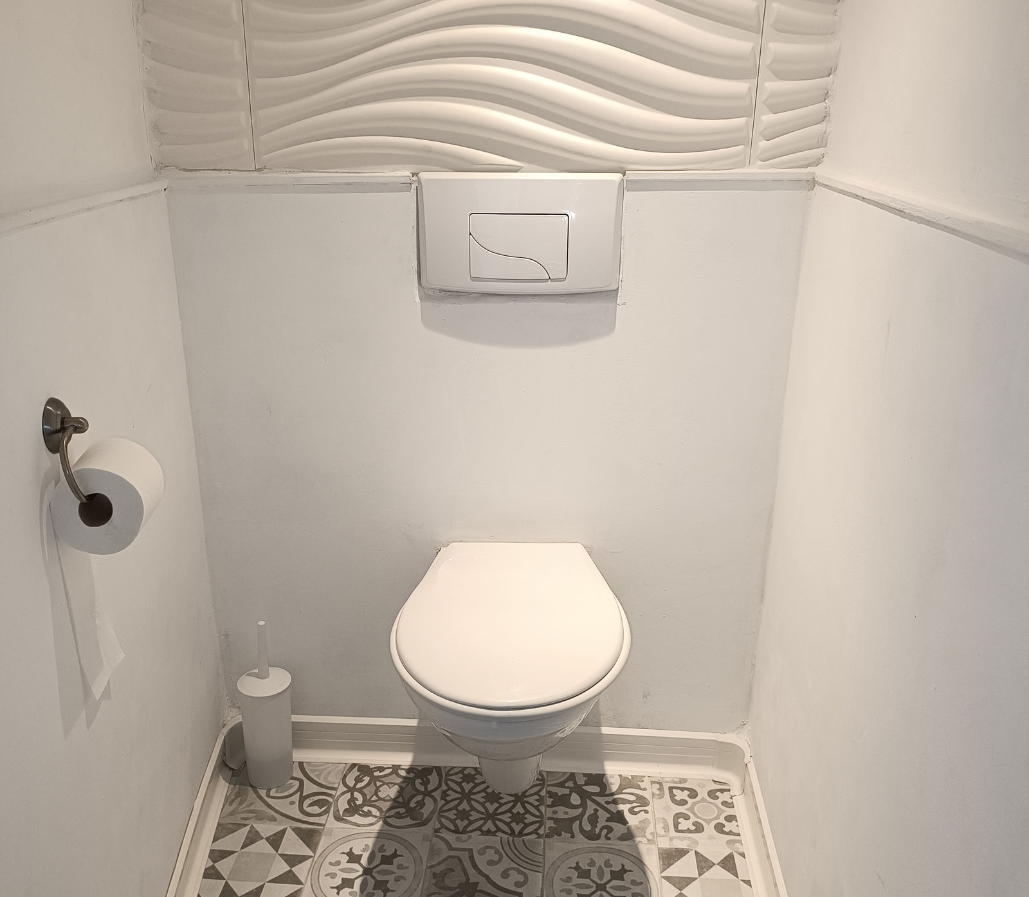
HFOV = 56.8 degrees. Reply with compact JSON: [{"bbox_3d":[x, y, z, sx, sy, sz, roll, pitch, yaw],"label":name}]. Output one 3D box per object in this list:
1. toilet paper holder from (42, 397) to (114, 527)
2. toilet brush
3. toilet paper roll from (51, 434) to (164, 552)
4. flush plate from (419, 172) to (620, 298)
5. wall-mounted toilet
[{"bbox_3d":[-0.506,0.004,1.096,0.049,0.113,0.141,-1,20,-6],"label":"toilet paper holder"},{"bbox_3d":[-0.479,0.487,1.837,0.100,0.345,0.100,2,20,3],"label":"toilet brush"},{"bbox_3d":[-0.477,0.055,1.116,0.107,0.107,0.094,-1,20,-6],"label":"toilet paper roll"},{"bbox_3d":[0.008,-0.350,1.552,0.328,0.190,0.031,2,20,3],"label":"flush plate"},{"bbox_3d":[-0.004,0.452,1.598,0.370,0.424,0.502,2,20,3],"label":"wall-mounted toilet"}]

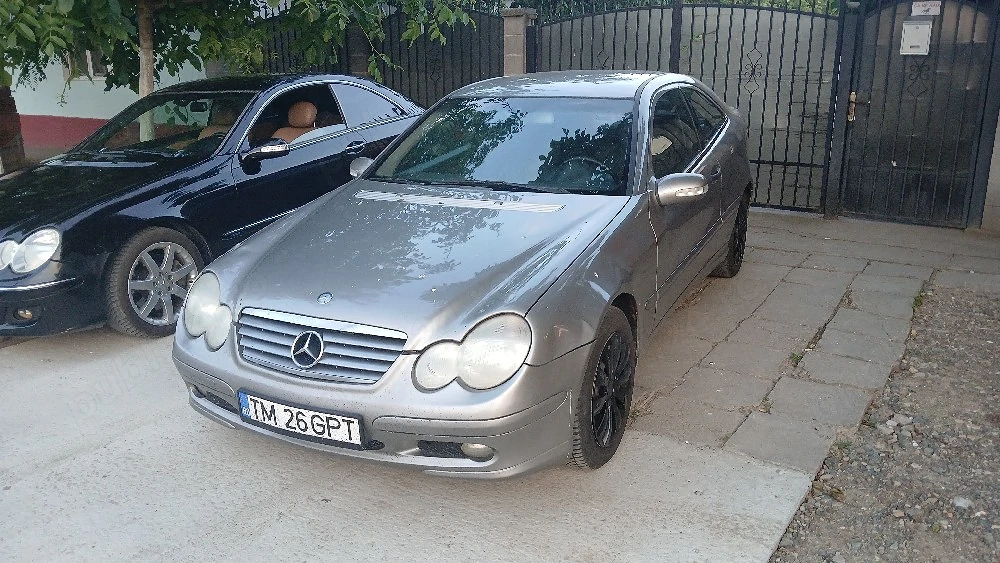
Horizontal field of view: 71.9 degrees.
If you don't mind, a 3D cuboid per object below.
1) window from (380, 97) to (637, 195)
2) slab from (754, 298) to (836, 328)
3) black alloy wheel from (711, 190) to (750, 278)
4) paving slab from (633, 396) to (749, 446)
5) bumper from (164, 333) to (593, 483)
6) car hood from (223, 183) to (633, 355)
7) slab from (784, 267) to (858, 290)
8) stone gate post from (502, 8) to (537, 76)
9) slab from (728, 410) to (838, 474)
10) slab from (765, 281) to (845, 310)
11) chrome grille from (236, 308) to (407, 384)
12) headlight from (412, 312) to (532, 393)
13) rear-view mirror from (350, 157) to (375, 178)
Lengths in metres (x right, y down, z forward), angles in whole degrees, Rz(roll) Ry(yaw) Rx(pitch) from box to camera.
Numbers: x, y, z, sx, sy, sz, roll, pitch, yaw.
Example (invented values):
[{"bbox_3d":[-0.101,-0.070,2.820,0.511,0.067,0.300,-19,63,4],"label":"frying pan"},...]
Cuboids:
[{"bbox_3d":[0.046,-0.718,3.526,1.430,0.130,0.720,6,55,27],"label":"window"},{"bbox_3d":[1.847,0.209,4.312,0.410,0.050,0.400,10,21,34],"label":"slab"},{"bbox_3d":[1.662,-0.371,5.058,0.215,0.640,0.640,6,19,27],"label":"black alloy wheel"},{"bbox_3d":[0.822,0.640,3.021,0.400,0.050,0.400,10,21,34],"label":"paving slab"},{"bbox_3d":[-0.574,0.382,2.553,1.730,0.460,0.540,6,19,27],"label":"bumper"},{"bbox_3d":[-0.368,-0.117,2.769,1.450,0.350,1.250,7,19,26],"label":"car hood"},{"bbox_3d":[2.296,-0.004,4.934,0.420,0.050,0.410,9,20,33],"label":"slab"},{"bbox_3d":[0.200,-2.020,8.120,0.310,2.200,0.310,7,15,27],"label":"stone gate post"},{"bbox_3d":[1.169,0.679,2.861,0.390,0.050,0.400,9,20,33],"label":"slab"},{"bbox_3d":[2.074,0.103,4.629,0.410,0.050,0.400,10,21,34],"label":"slab"},{"bbox_3d":[-0.637,0.210,2.312,0.710,0.200,0.150,7,19,26],"label":"chrome grille"},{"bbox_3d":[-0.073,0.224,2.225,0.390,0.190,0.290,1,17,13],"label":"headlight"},{"bbox_3d":[-0.735,-0.602,3.874,0.235,0.150,0.155,7,19,26],"label":"rear-view mirror"}]

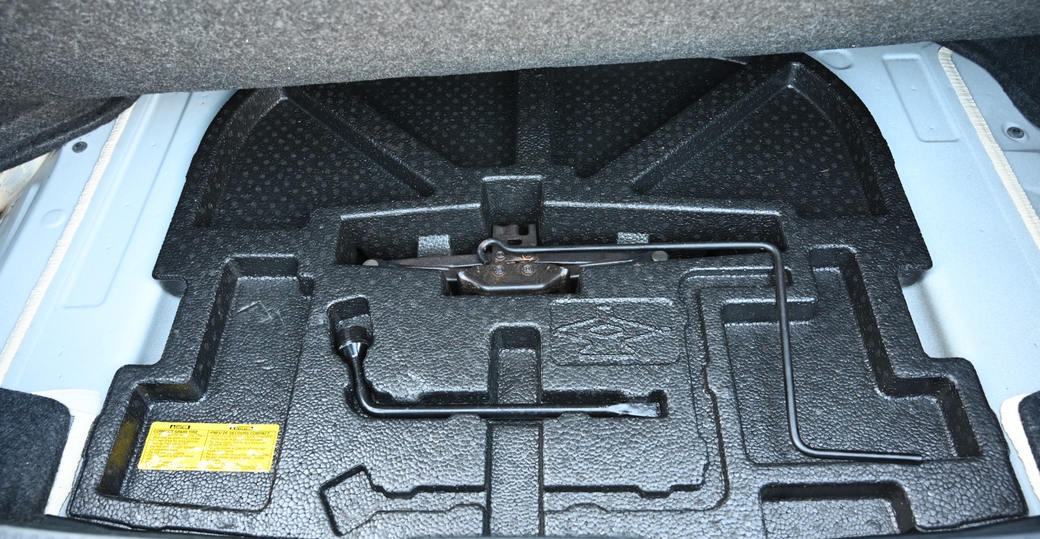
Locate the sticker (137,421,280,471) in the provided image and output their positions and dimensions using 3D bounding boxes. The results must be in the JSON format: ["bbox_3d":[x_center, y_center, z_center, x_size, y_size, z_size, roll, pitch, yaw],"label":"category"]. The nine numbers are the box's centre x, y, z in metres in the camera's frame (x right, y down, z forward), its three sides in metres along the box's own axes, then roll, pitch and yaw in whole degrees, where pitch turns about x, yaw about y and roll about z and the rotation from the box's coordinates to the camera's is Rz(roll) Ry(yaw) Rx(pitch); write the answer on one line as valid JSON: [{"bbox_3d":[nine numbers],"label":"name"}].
[{"bbox_3d":[-0.319,0.182,0.712,0.137,0.002,0.050,0,55,3],"label":"sticker"}]

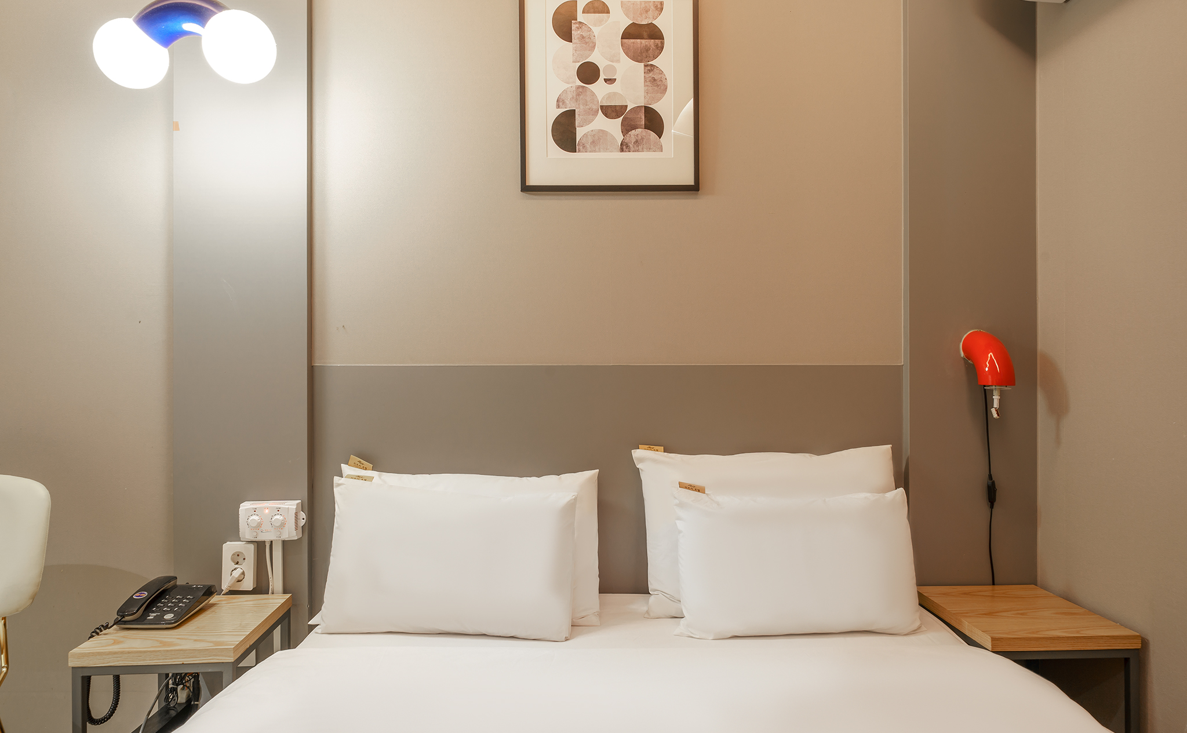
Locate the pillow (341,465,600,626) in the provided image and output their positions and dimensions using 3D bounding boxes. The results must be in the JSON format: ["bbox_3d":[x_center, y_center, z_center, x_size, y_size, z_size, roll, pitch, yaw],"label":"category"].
[{"bbox_3d":[-0.325,0.439,1.965,0.685,0.410,0.140,0,-25,1],"label":"pillow"}]

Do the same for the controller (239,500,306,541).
[{"bbox_3d":[-0.843,0.404,2.060,0.170,0.094,0.052,0,0,-2],"label":"controller"}]

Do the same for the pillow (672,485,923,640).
[{"bbox_3d":[0.477,0.458,1.867,0.580,0.360,0.140,0,-23,-3],"label":"pillow"}]

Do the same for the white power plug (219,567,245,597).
[{"bbox_3d":[-0.934,0.554,2.045,0.065,0.073,0.045,0,0,-2],"label":"white power plug"}]

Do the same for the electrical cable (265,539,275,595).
[{"bbox_3d":[-0.848,0.524,2.070,0.022,0.145,0.018,0,0,-2],"label":"electrical cable"}]

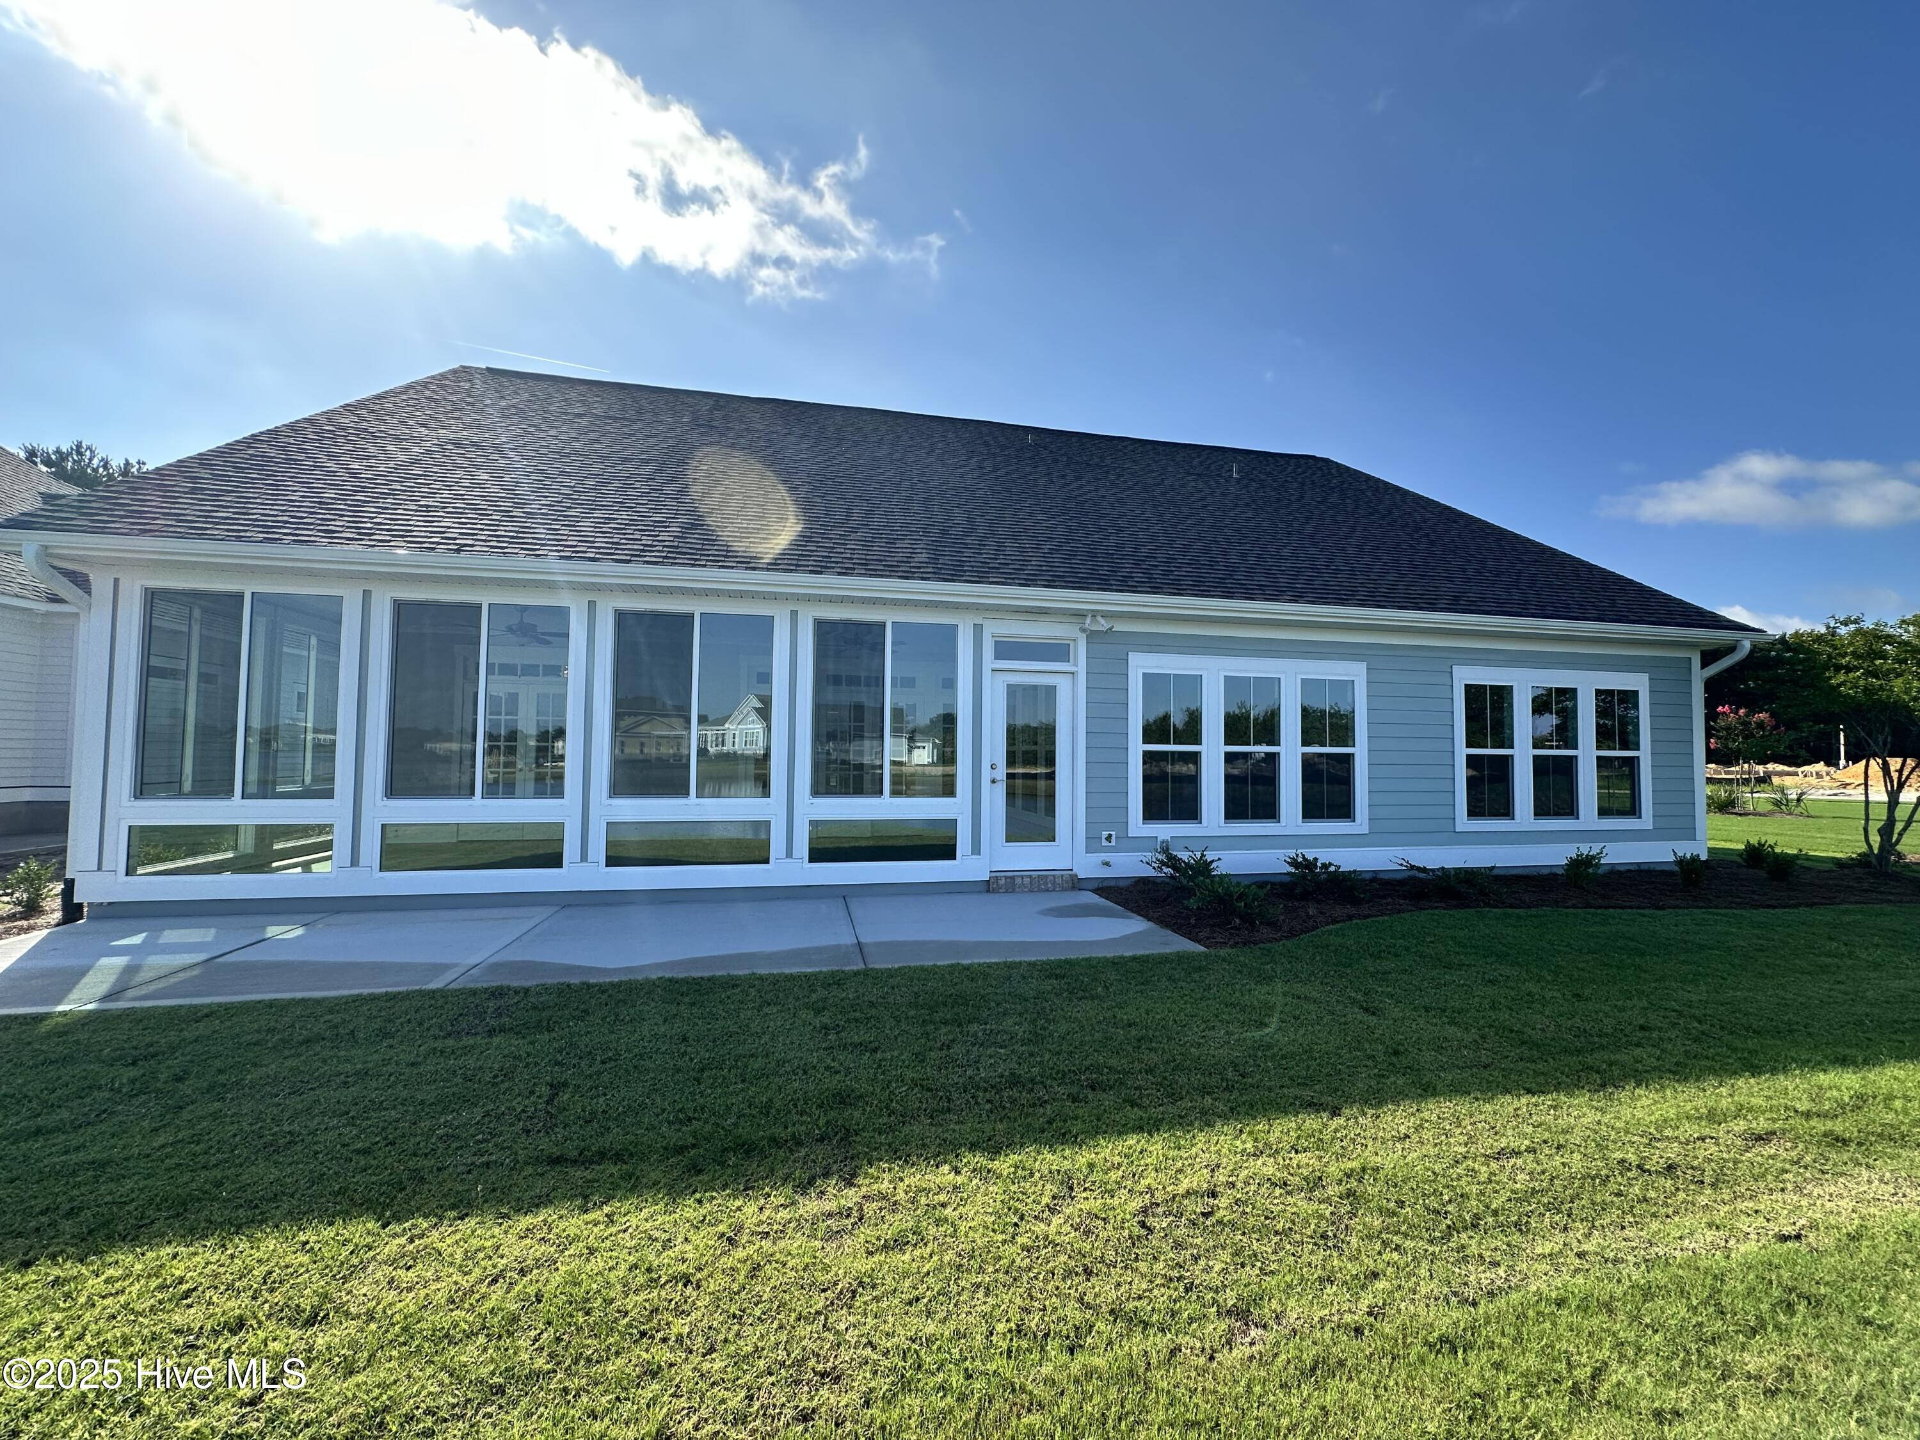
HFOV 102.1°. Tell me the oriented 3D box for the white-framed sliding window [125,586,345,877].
[{"bbox_3d":[-6.043,0.101,6.512,1.499,2.394,0.100,1,-3,-12],"label":"white-framed sliding window"}]

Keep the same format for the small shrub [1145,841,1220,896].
[{"bbox_3d":[2.194,1.442,7.650,0.700,0.530,0.600,1,-3,-12],"label":"small shrub"}]

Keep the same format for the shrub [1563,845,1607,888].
[{"bbox_3d":[6.824,1.599,8.482,0.380,0.430,0.380,1,-3,-12],"label":"shrub"}]

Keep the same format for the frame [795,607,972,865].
[{"bbox_3d":[-0.735,0.205,7.680,1.522,2.394,0.100,1,-3,-12],"label":"frame"}]

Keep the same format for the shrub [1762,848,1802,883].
[{"bbox_3d":[9.462,1.670,8.939,0.350,0.370,0.350,1,-3,-12],"label":"shrub"}]

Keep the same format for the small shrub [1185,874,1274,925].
[{"bbox_3d":[2.337,1.501,6.705,0.700,0.400,0.650,1,-3,-12],"label":"small shrub"}]

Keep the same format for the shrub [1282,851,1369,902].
[{"bbox_3d":[3.640,1.515,7.741,0.760,0.470,0.650,1,-3,-12],"label":"shrub"}]

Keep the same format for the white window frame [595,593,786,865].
[{"bbox_3d":[-2.513,0.170,7.289,1.530,2.394,0.100,1,-3,-12],"label":"white window frame"}]

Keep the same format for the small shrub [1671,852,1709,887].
[{"bbox_3d":[8.086,1.637,8.605,0.320,0.390,0.320,1,-3,-12],"label":"small shrub"}]

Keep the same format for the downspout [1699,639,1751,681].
[{"bbox_3d":[9.670,-0.745,9.826,0.240,0.480,0.500,1,-3,-12],"label":"downspout"}]

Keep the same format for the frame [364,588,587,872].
[{"bbox_3d":[-4.272,0.136,6.902,1.652,2.394,0.100,1,-3,-12],"label":"frame"}]

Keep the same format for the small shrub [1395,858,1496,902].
[{"bbox_3d":[4.962,1.561,7.918,0.850,0.420,0.700,1,-3,-12],"label":"small shrub"}]

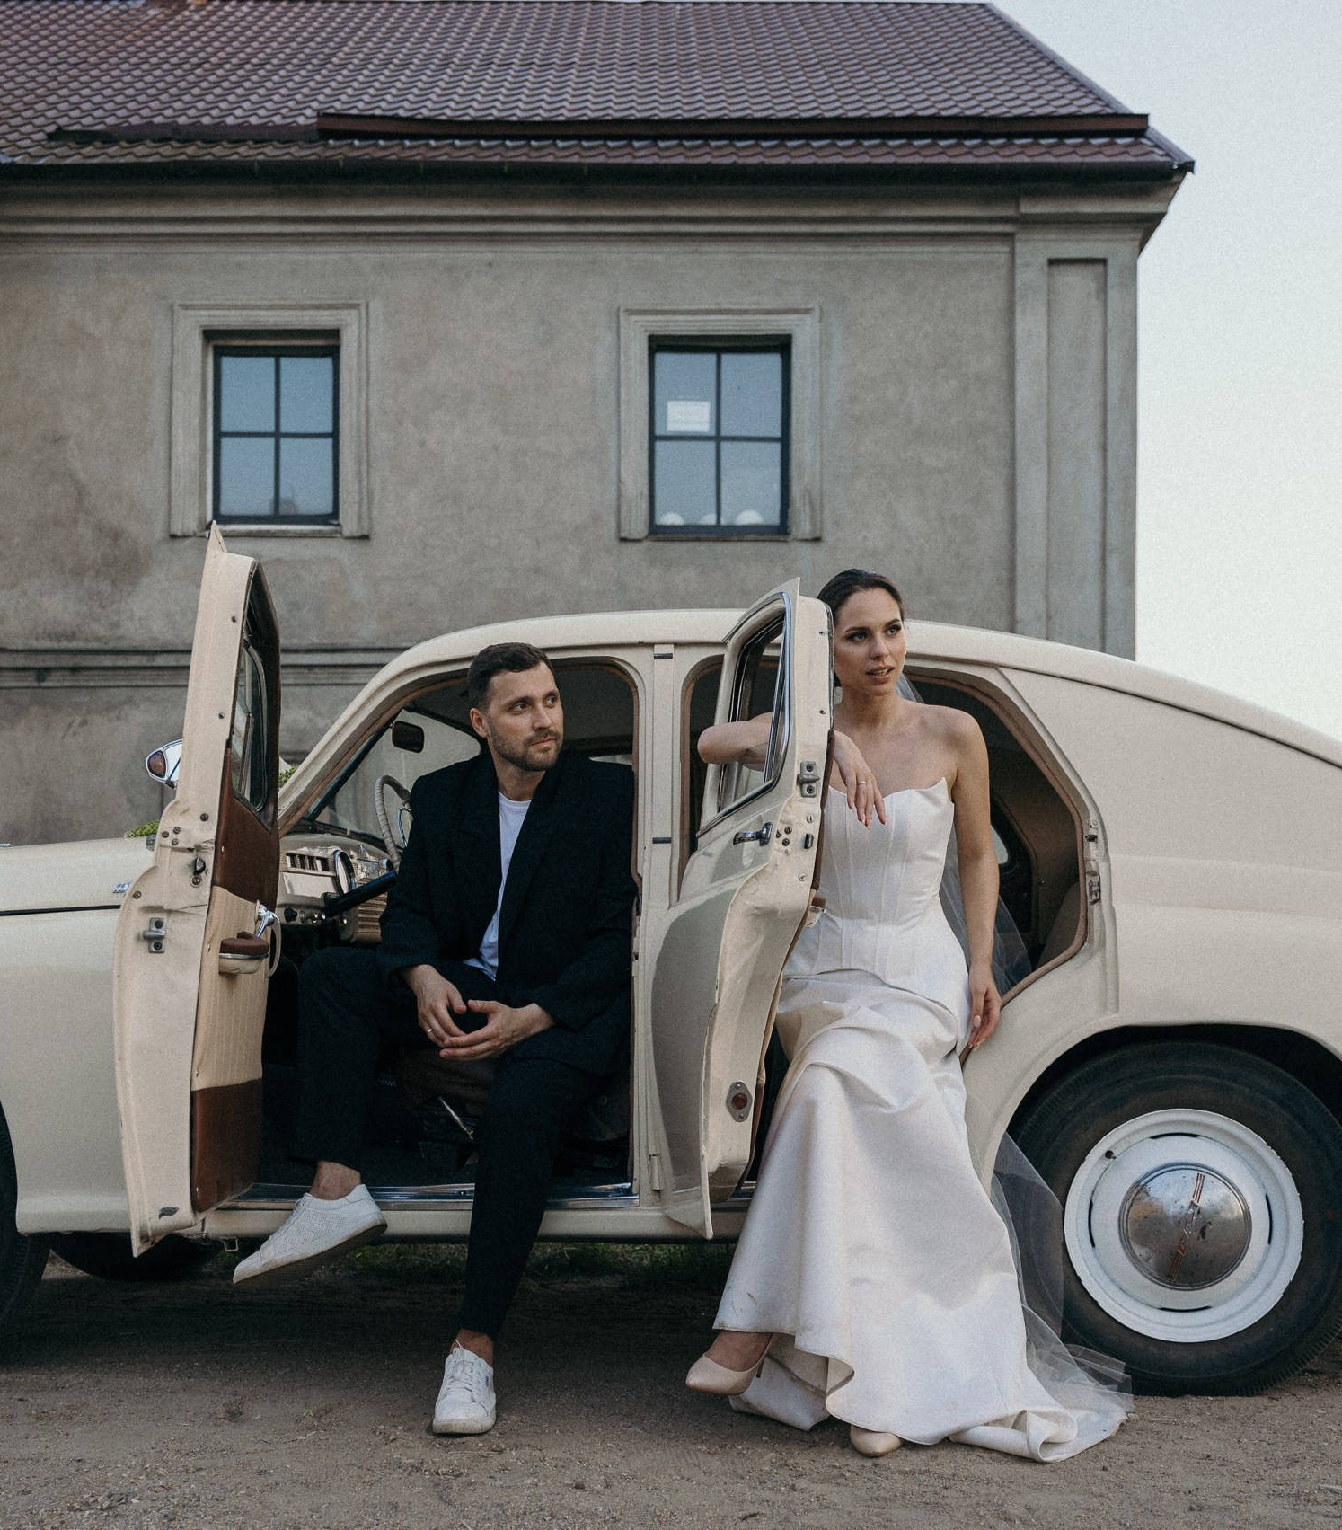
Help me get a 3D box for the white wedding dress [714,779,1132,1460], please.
[{"bbox_3d":[0.455,0.605,3.280,0.750,1.150,0.660,0,-4,3],"label":"white wedding dress"}]

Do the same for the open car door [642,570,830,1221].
[{"bbox_3d":[0.155,0.250,3.110,0.200,1.130,0.830,1,-4,-11],"label":"open car door"}]

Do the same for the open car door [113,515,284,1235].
[{"bbox_3d":[-0.810,0.240,3.200,0.200,1.160,0.820,0,-4,-5],"label":"open car door"}]

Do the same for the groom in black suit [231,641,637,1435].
[{"bbox_3d":[-0.430,0.485,3.500,0.760,1.460,0.820,0,-4,5],"label":"groom in black suit"}]

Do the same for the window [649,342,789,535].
[{"bbox_3d":[0.355,-2.395,13.080,1.020,1.420,0.150,0,-4,0],"label":"window"}]

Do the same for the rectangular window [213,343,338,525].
[{"bbox_3d":[-2.890,-2.420,13.050,0.950,1.360,0.150,0,-4,0],"label":"rectangular window"}]

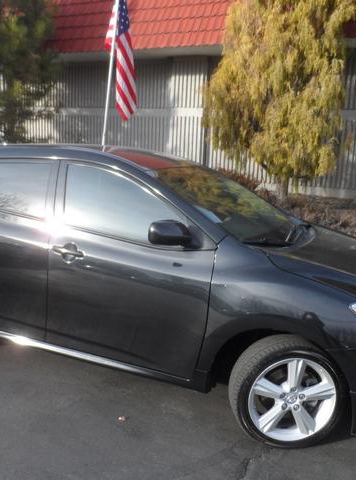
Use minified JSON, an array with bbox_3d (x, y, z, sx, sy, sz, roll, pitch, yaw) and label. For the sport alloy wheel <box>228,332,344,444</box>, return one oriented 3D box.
[{"bbox_3d":[0.600,0.817,2.410,0.640,0.640,0.220,3,10,-4],"label":"sport alloy wheel"}]

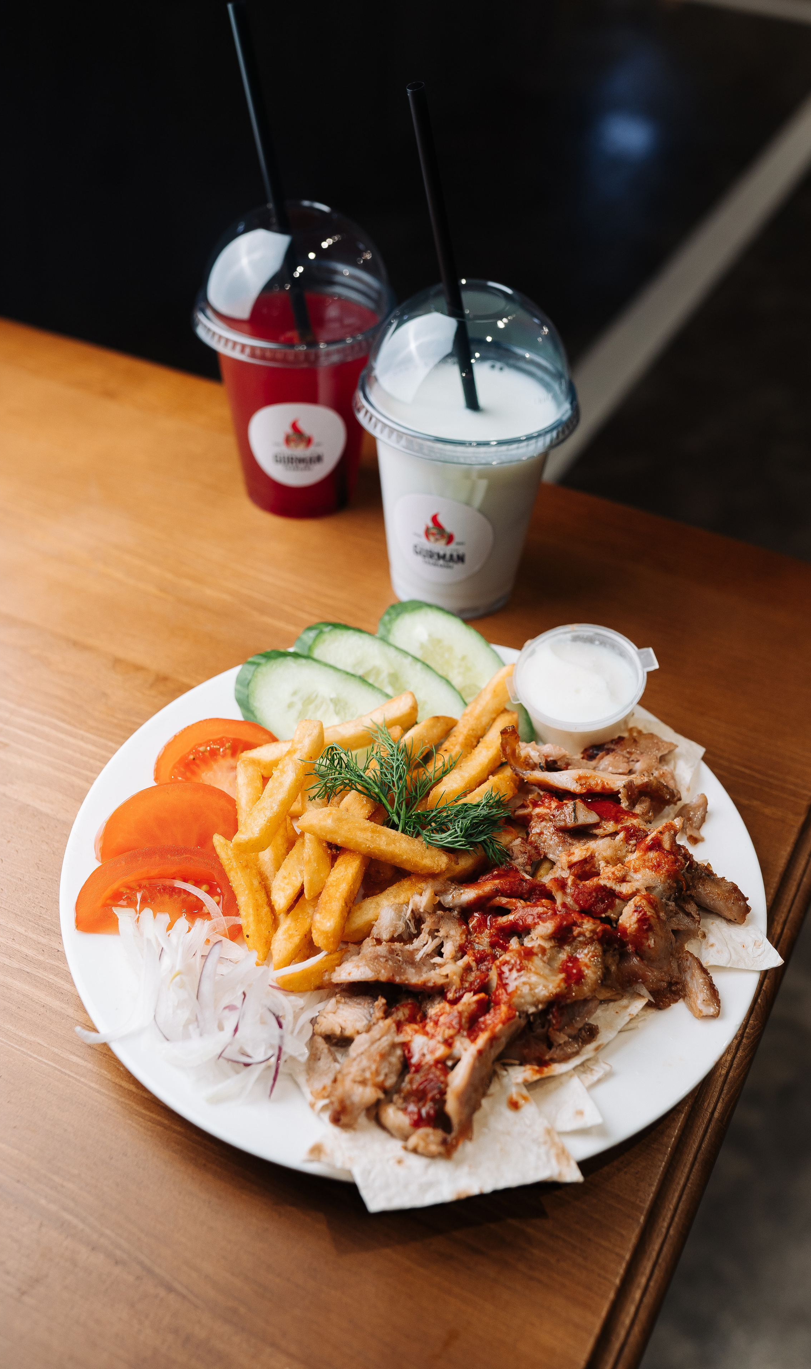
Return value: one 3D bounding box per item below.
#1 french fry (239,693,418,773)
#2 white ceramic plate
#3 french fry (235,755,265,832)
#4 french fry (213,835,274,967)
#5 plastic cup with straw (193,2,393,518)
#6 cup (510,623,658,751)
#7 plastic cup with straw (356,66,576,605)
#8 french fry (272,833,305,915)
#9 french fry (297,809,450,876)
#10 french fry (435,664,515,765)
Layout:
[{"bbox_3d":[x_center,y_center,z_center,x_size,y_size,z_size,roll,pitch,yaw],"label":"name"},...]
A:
[{"bbox_3d":[-0.030,0.018,0.522,0.075,0.011,0.011,-17,46,-19],"label":"french fry"},{"bbox_3d":[0.003,0.073,0.498,0.256,0.024,0.256,2,42,-1],"label":"white ceramic plate"},{"bbox_3d":[-0.059,0.044,0.504,0.009,0.009,0.036,0,64,-3],"label":"french fry"},{"bbox_3d":[-0.059,0.076,0.476,0.011,0.011,0.052,-17,66,-21],"label":"french fry"},{"bbox_3d":[-0.052,-0.193,0.633,0.100,0.236,0.100,-1,42,-4],"label":"plastic cup with straw"},{"bbox_3d":[0.073,0.005,0.545,0.058,0.030,0.052,-8,52,3],"label":"cup"},{"bbox_3d":[0.028,-0.138,0.578,0.100,0.232,0.100,2,42,-1],"label":"plastic cup with straw"},{"bbox_3d":[-0.042,0.067,0.481,0.010,0.010,0.033,11,64,9],"label":"french fry"},{"bbox_3d":[-0.012,0.057,0.477,0.057,0.011,0.011,16,43,5],"label":"french fry"},{"bbox_3d":[0.026,0.014,0.533,0.011,0.011,0.071,23,48,21],"label":"french fry"}]

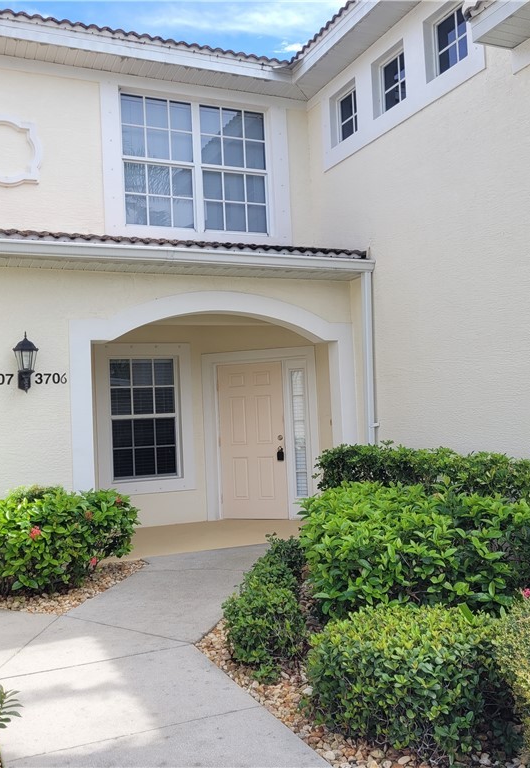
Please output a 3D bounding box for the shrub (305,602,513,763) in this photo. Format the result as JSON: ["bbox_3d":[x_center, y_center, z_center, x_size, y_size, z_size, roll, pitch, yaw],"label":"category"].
[{"bbox_3d":[0.601,1.279,3.337,0.820,0.495,0.740,-2,-3,0],"label":"shrub"}]

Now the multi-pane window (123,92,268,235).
[{"bbox_3d":[-0.784,-2.537,9.026,1.835,1.550,0.100,-1,-3,-24],"label":"multi-pane window"}]

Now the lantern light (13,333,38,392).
[{"bbox_3d":[-2.215,-0.202,7.131,0.235,0.580,0.260,-1,-3,-24],"label":"lantern light"}]

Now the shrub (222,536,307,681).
[{"bbox_3d":[0.059,1.360,4.886,0.520,0.430,2.000,-3,-3,2],"label":"shrub"}]

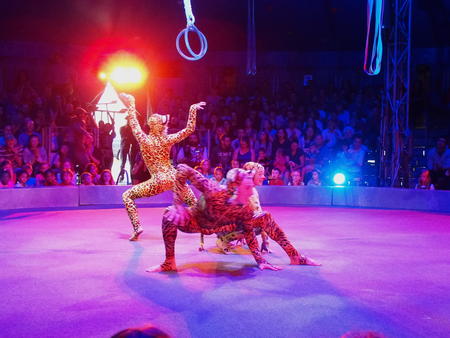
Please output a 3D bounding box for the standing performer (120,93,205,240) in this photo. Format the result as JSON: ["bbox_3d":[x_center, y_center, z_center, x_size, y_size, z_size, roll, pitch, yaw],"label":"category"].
[{"bbox_3d":[-0.684,-0.017,6.650,0.970,1.620,0.580,1,2,20],"label":"standing performer"}]

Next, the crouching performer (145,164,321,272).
[{"bbox_3d":[0.066,0.403,4.970,1.420,0.880,0.680,-1,2,-18],"label":"crouching performer"}]

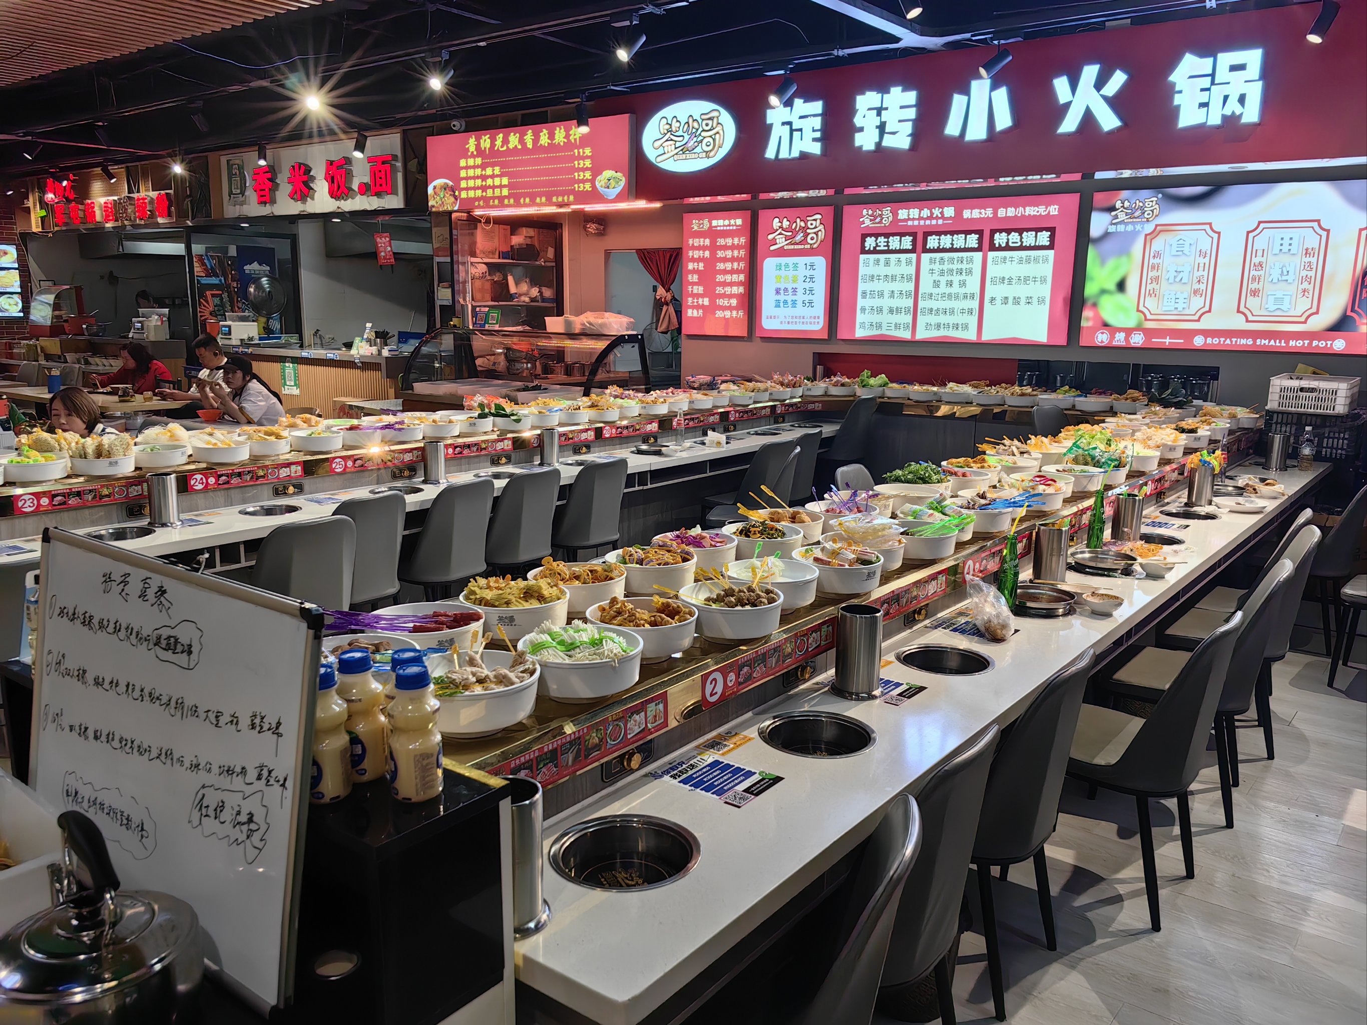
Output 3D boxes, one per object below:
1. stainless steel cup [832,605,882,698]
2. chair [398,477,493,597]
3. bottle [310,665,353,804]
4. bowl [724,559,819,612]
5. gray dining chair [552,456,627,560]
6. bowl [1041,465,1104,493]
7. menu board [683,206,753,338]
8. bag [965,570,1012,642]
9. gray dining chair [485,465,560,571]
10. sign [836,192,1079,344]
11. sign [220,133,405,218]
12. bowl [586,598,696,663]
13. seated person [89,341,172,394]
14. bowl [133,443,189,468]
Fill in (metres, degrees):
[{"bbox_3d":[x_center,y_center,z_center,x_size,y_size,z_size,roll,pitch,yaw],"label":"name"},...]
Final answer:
[{"bbox_3d":[0.392,0.311,2.391,0.116,0.189,0.116,1,11,0],"label":"stainless steel cup"},{"bbox_3d":[-1.218,0.263,4.979,0.550,0.825,0.470,9,14,37],"label":"chair"},{"bbox_3d":[-0.471,0.287,1.399,0.069,0.171,0.069,9,14,37],"label":"bottle"},{"bbox_3d":[0.212,0.175,2.586,0.236,0.076,0.236,1,11,0],"label":"bowl"},{"bbox_3d":[-0.615,0.130,5.573,0.530,0.820,0.460,9,14,37],"label":"gray dining chair"},{"bbox_3d":[1.563,-0.140,4.292,0.236,0.076,0.236,1,11,0],"label":"bowl"},{"bbox_3d":[0.317,-2.200,9.883,0.752,1.115,0.060,9,14,37],"label":"menu board"},{"bbox_3d":[0.824,0.241,2.876,0.140,0.155,0.110,9,14,37],"label":"bag"},{"bbox_3d":[-0.887,0.193,5.141,0.510,0.830,0.450,10,14,37],"label":"gray dining chair"},{"bbox_3d":[2.046,-1.847,8.202,1.904,1.063,0.060,10,14,37],"label":"sign"},{"bbox_3d":[-4.077,-3.594,11.477,3.338,0.697,0.120,10,14,37],"label":"sign"},{"bbox_3d":[-0.083,0.233,2.152,0.227,0.070,0.227,1,11,0],"label":"bowl"},{"bbox_3d":[-5.034,-0.935,9.786,0.480,1.220,0.700,9,14,37],"label":"seated person"},{"bbox_3d":[-2.223,-0.237,4.518,0.236,0.076,0.236,1,11,0],"label":"bowl"}]

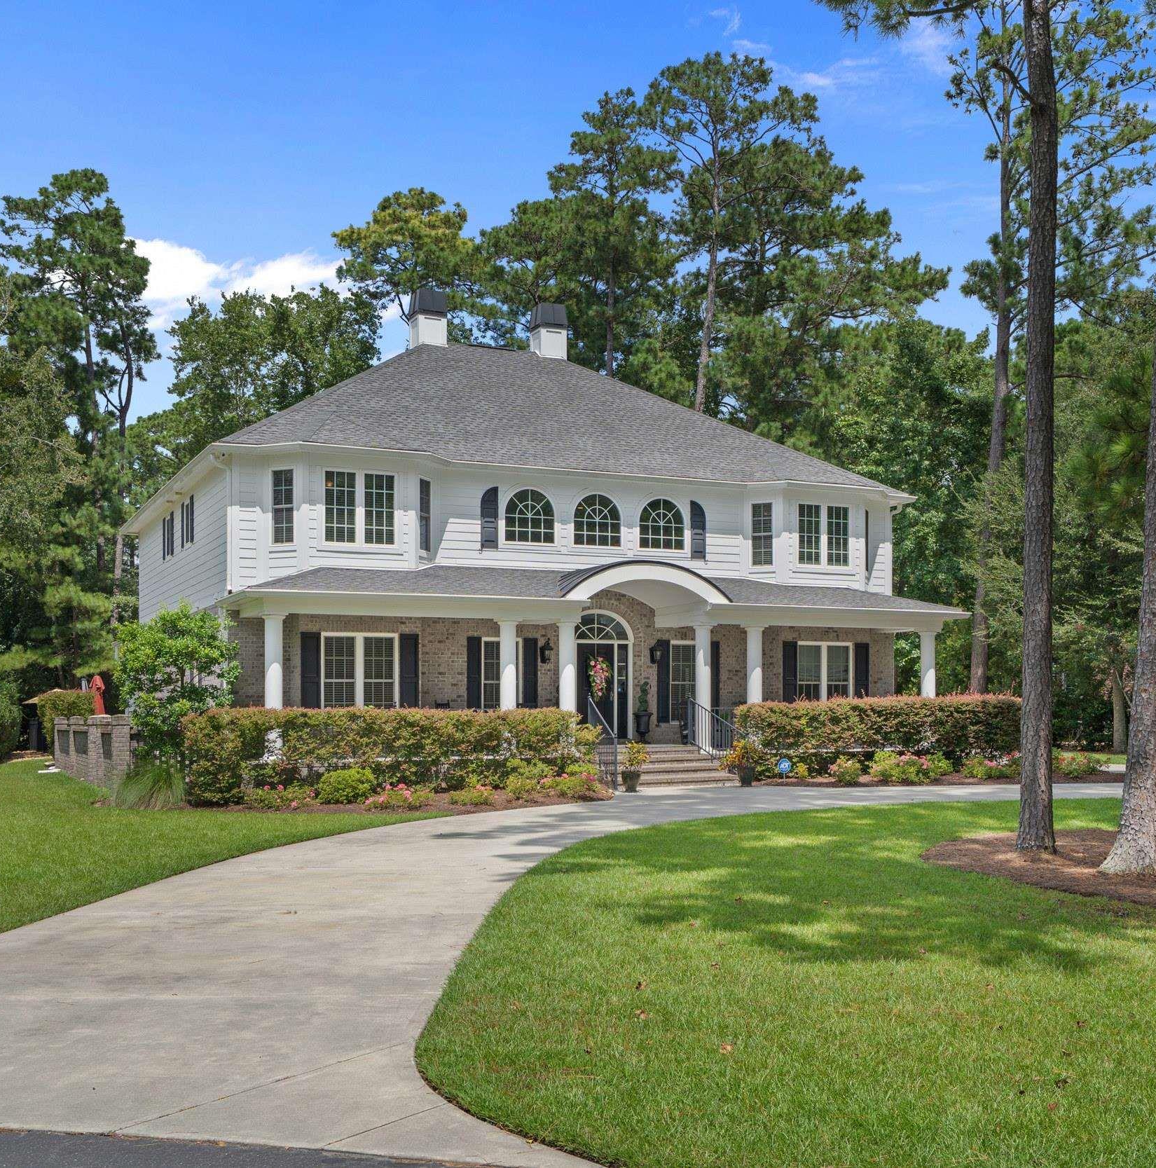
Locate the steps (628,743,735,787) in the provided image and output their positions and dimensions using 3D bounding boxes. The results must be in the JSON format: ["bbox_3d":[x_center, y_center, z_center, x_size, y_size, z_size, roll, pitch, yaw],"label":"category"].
[{"bbox_3d":[1.680,3.530,25.500,2.400,0.800,1.350,1,-3,-24],"label":"steps"}]

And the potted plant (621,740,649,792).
[{"bbox_3d":[1.055,3.390,24.400,0.480,0.940,0.480,0,-3,0],"label":"potted plant"}]

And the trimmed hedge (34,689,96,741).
[{"bbox_3d":[-14.416,4.044,37.000,1.800,2.100,1.600,2,-4,-26],"label":"trimmed hedge"}]

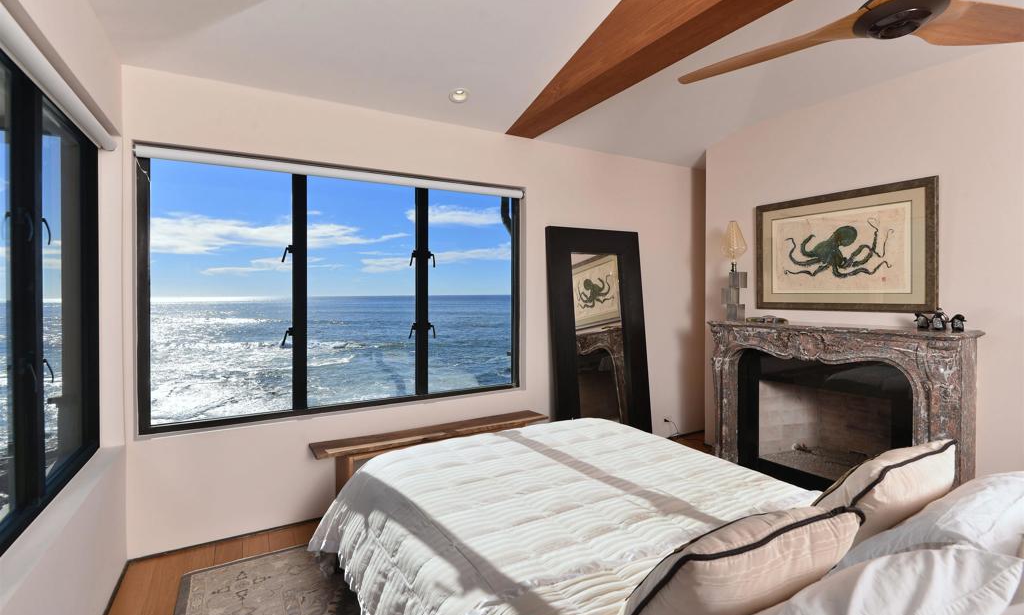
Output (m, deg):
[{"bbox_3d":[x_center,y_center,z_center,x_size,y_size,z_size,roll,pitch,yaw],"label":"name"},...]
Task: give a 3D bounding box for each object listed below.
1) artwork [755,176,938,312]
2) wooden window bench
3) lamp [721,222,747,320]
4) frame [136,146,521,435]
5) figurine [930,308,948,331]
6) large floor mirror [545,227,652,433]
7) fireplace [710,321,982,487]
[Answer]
[{"bbox_3d":[2.233,-0.381,3.153,0.040,0.806,1.088,-1,2,-30],"label":"artwork"},{"bbox_3d":[-0.467,1.034,2.986,1.542,0.460,0.277,-1,2,-30],"label":"wooden window bench"},{"bbox_3d":[1.791,-0.295,3.686,0.181,0.806,0.186,-1,2,-30],"label":"lamp"},{"bbox_3d":[-0.936,-0.108,2.936,2.307,1.501,0.121,-1,2,-30],"label":"frame"},{"bbox_3d":[2.452,0.067,2.611,0.065,0.123,0.081,-1,2,-35],"label":"figurine"},{"bbox_3d":[0.725,0.307,3.673,0.932,1.884,0.060,-1,-4,-30],"label":"large floor mirror"},{"bbox_3d":[2.093,0.688,3.123,0.343,1.123,1.552,-1,2,-30],"label":"fireplace"}]

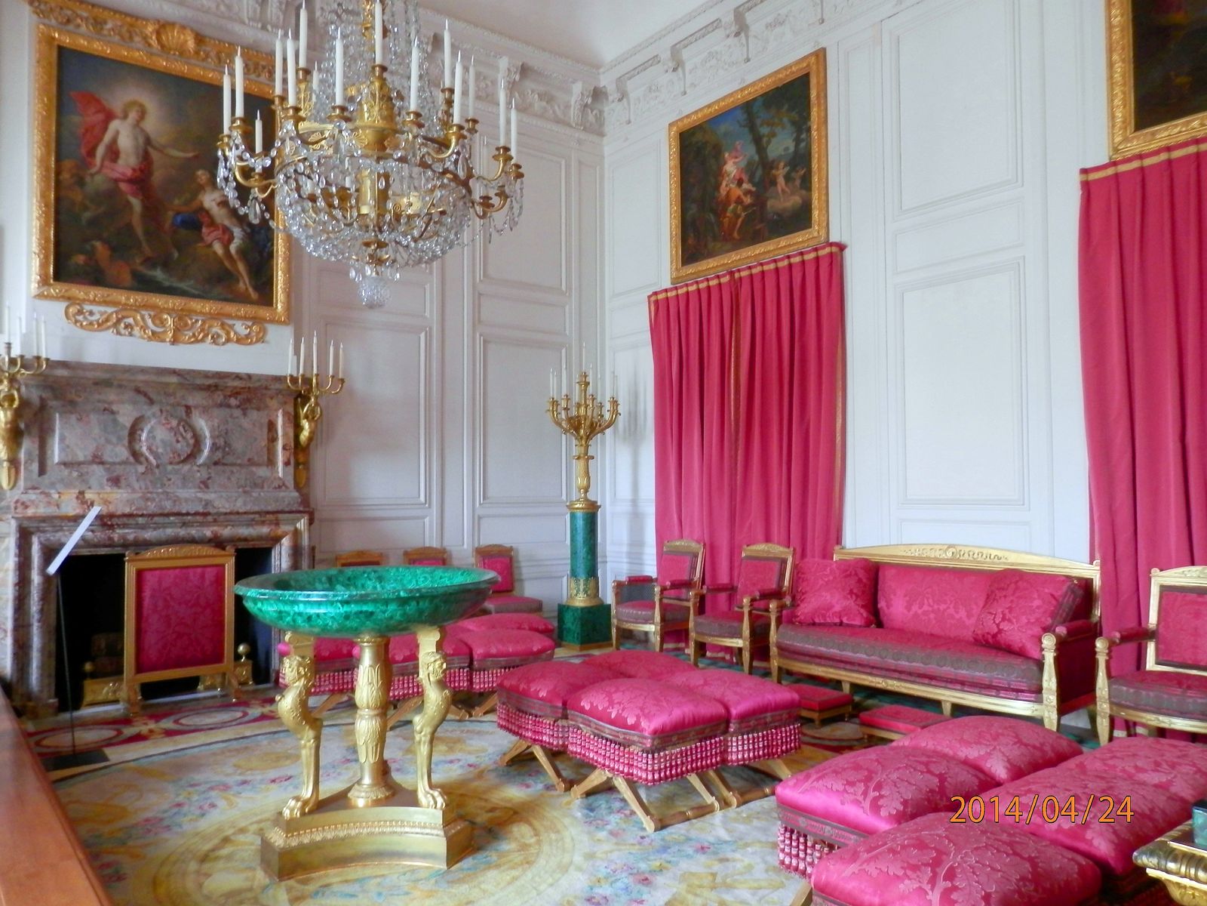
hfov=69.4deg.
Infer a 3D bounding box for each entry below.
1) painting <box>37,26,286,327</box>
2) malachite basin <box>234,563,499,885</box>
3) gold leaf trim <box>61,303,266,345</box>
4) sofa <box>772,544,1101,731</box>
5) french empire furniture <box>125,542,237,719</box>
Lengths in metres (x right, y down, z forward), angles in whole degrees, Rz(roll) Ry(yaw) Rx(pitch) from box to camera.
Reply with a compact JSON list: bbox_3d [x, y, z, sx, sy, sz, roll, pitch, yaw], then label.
[{"bbox_3d":[-3.331,-2.065,6.724,1.774,1.986,0.110,1,-2,-37],"label":"painting"},{"bbox_3d":[-0.998,1.111,3.762,1.094,1.128,1.094,-1,-2,0],"label":"malachite basin"},{"bbox_3d":[-3.436,-0.985,6.939,1.455,0.247,0.078,1,-3,-37],"label":"gold leaf trim"},{"bbox_3d":[2.294,1.237,6.318,0.698,1.140,2.212,1,-3,-37],"label":"sofa"},{"bbox_3d":[-3.035,1.232,6.289,0.728,1.136,0.360,1,-3,-38],"label":"french empire furniture"}]

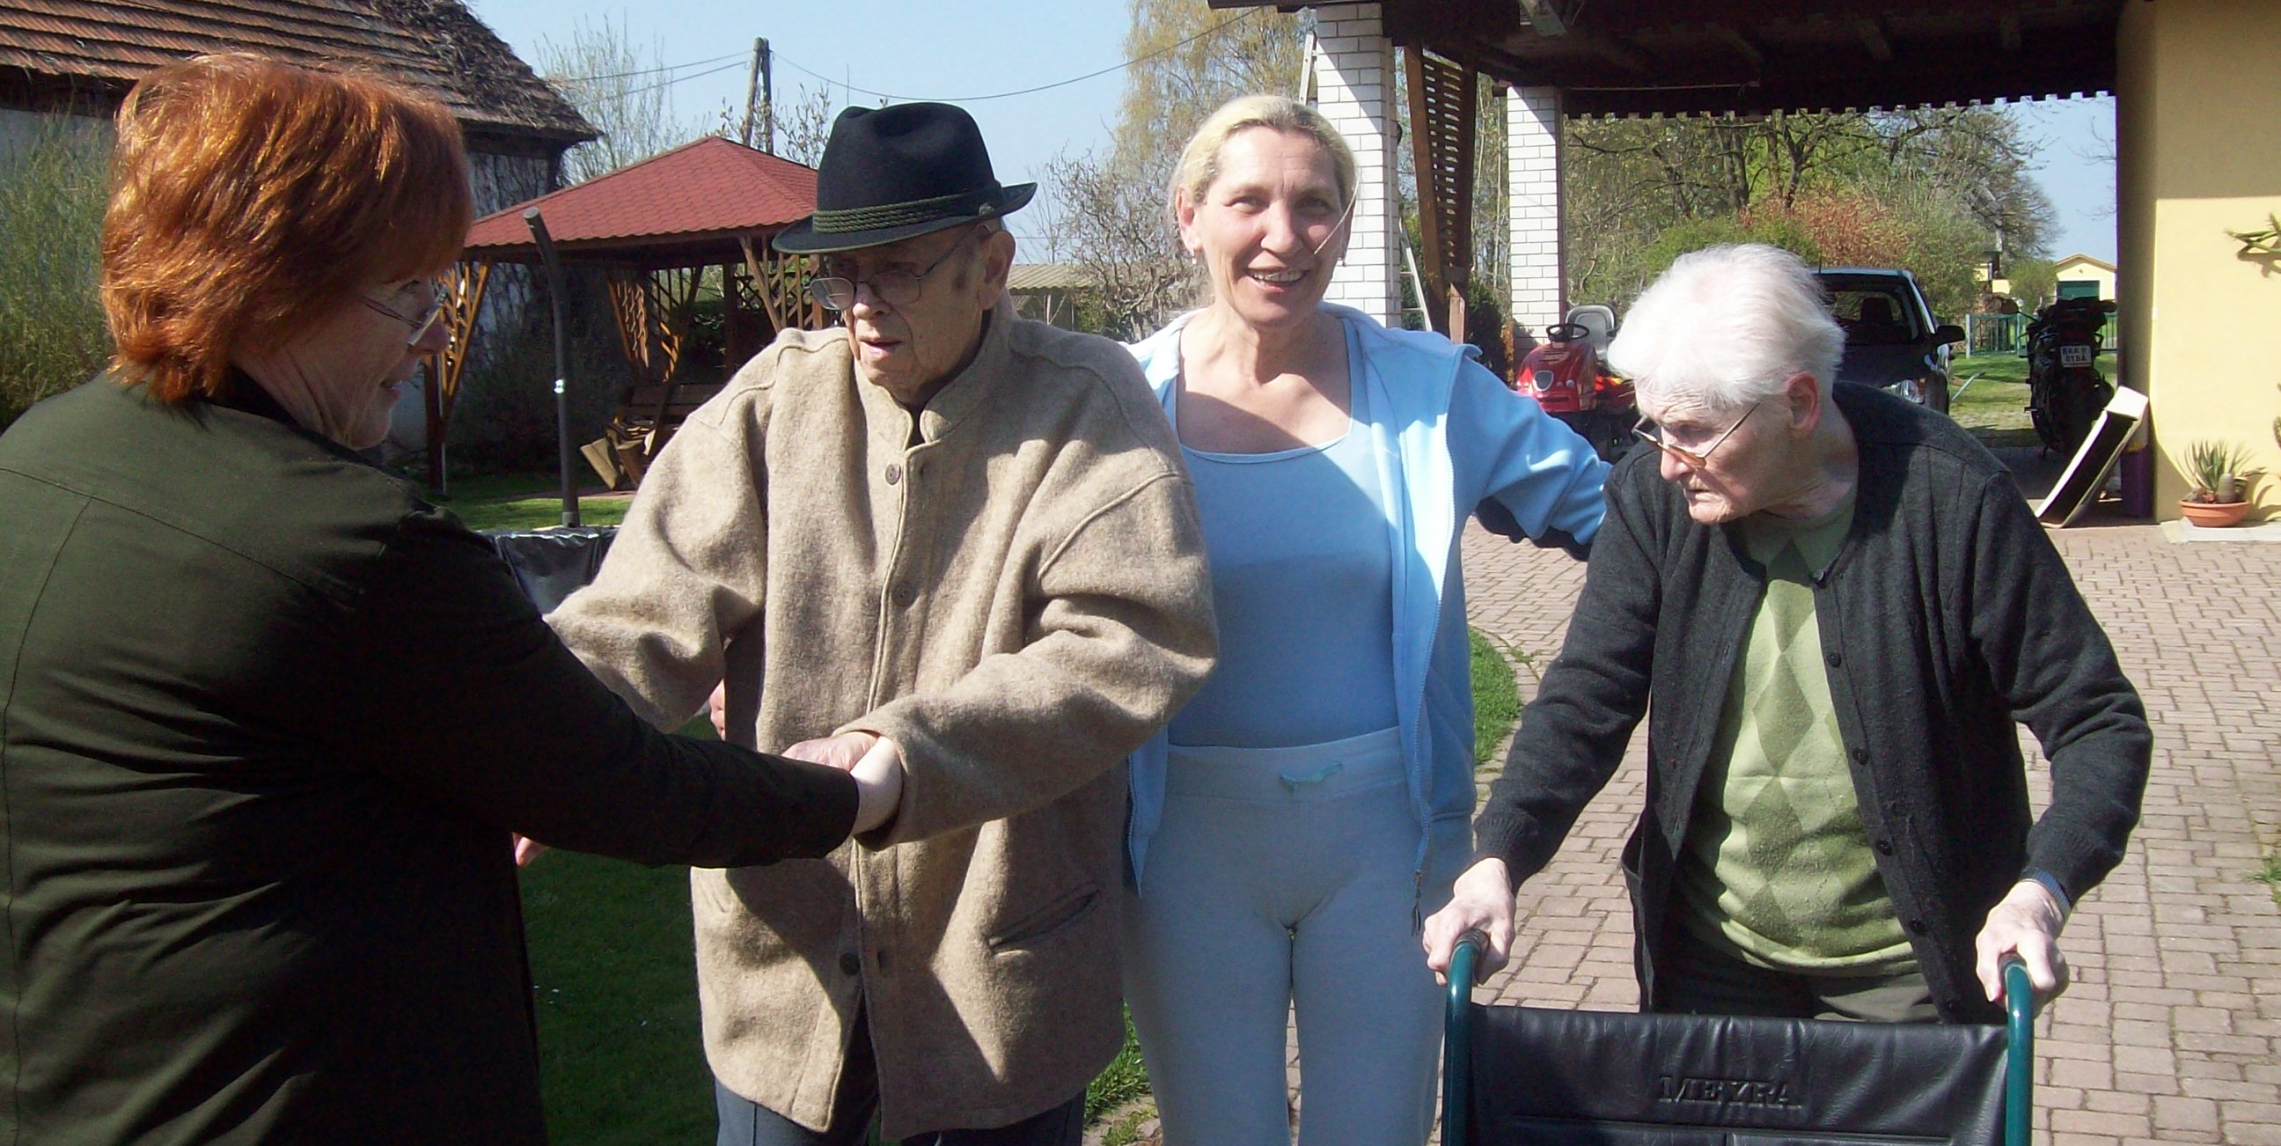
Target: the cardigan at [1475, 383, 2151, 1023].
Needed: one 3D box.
[{"bbox_3d":[0.605,0.151,2.257,0.610,0.680,0.500,0,7,16],"label":"cardigan"}]

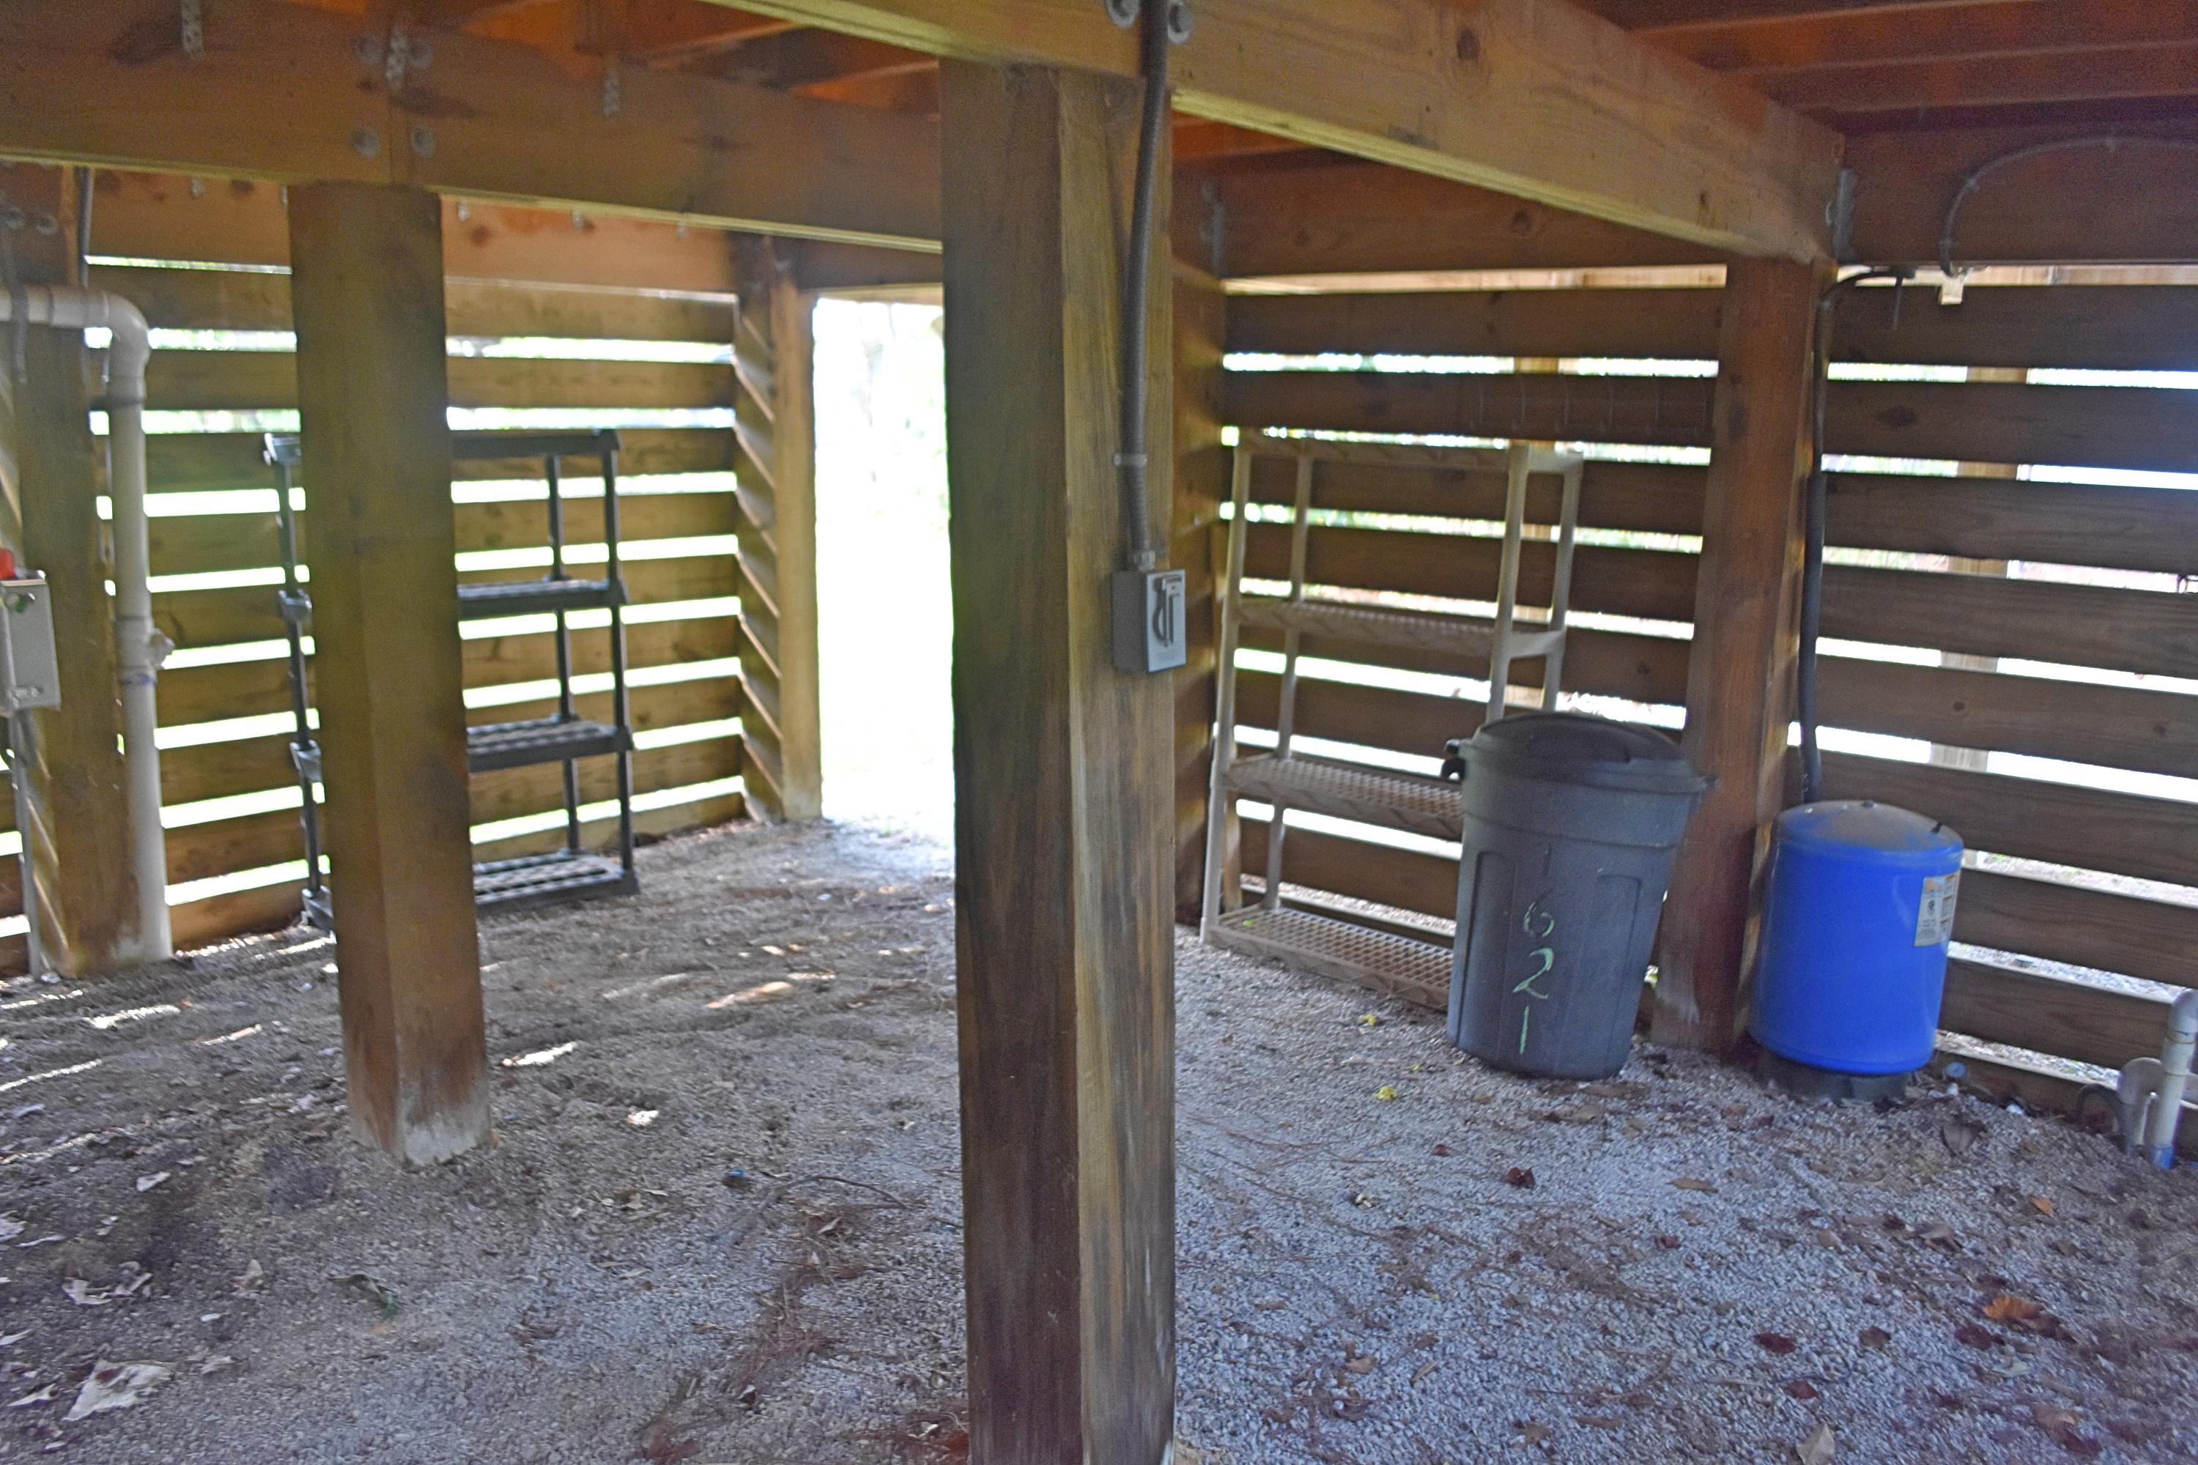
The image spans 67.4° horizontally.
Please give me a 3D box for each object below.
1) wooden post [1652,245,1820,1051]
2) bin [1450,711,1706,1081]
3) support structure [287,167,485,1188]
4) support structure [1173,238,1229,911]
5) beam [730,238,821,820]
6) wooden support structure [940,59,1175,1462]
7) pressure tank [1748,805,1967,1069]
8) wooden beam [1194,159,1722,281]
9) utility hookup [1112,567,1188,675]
[{"bbox_3d":[1.578,-0.165,4.044,0.188,1.936,0.188,10,15,37],"label":"wooden post"},{"bbox_3d":[1.137,0.383,4.030,0.576,0.786,0.557,5,11,-1],"label":"bin"},{"bbox_3d":[-1.305,-0.074,3.050,0.188,1.778,0.188,10,14,37],"label":"support structure"},{"bbox_3d":[0.232,-0.414,5.023,0.188,1.993,0.188,10,15,37],"label":"support structure"},{"bbox_3d":[-1.167,-0.718,5.998,0.188,2.058,0.188,10,15,37],"label":"beam"},{"bbox_3d":[-0.041,0.084,2.017,0.188,1.668,0.188,8,15,37],"label":"wooden support structure"},{"bbox_3d":[1.756,0.450,3.828,0.399,0.597,0.399,10,15,37],"label":"pressure tank"},{"bbox_3d":[0.988,-1.380,4.326,1.560,0.320,0.071,10,15,37],"label":"wooden beam"},{"bbox_3d":[0.059,-0.130,1.902,0.053,0.113,0.077,8,15,37],"label":"utility hookup"}]

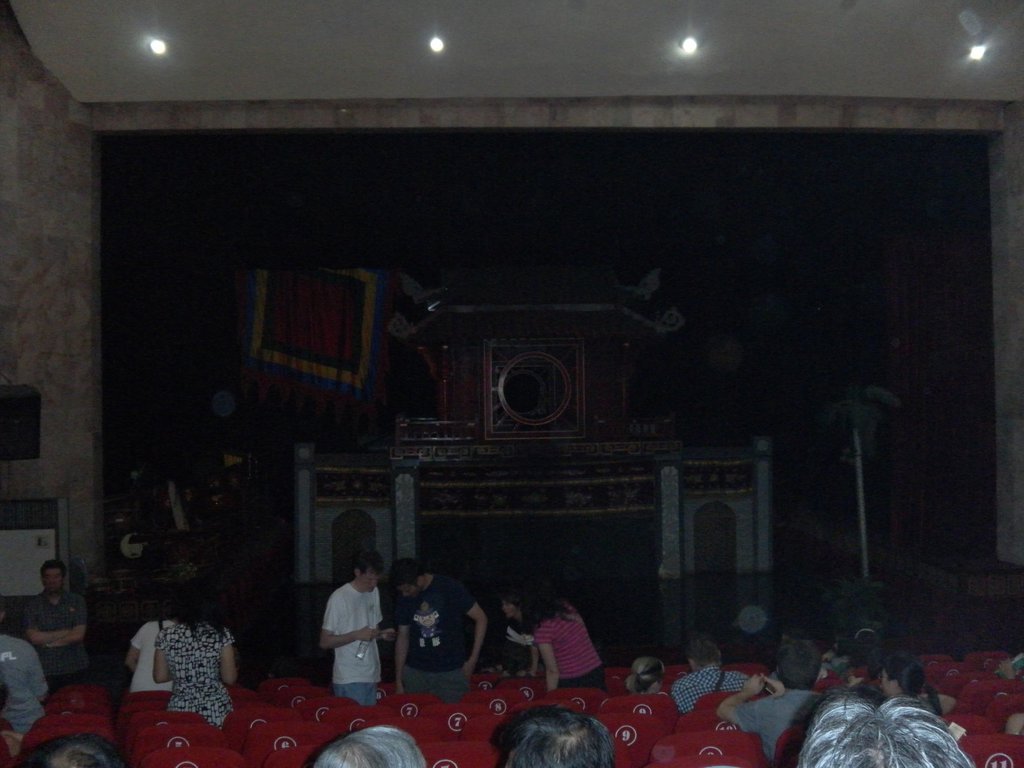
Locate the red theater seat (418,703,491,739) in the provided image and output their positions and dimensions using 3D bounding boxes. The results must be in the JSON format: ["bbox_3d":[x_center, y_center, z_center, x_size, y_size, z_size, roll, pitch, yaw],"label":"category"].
[{"bbox_3d":[-0.329,2.229,6.036,0.530,0.880,0.580,-1,-1,-3],"label":"red theater seat"}]

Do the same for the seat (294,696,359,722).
[{"bbox_3d":[-1.224,2.503,7.024,0.510,0.920,0.580,-1,-1,-1],"label":"seat"}]

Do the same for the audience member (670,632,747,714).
[{"bbox_3d":[1.184,2.065,6.169,0.500,1.200,0.700,-1,-1,-9],"label":"audience member"}]

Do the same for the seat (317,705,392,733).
[{"bbox_3d":[-0.864,2.236,6.009,0.530,0.880,0.580,-1,-1,-3],"label":"seat"}]

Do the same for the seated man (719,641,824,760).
[{"bbox_3d":[1.192,1.737,4.689,0.580,1.200,0.720,-1,-1,-12],"label":"seated man"}]

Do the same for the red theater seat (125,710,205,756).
[{"bbox_3d":[-2.003,2.350,6.240,0.510,0.920,0.580,-1,-1,1],"label":"red theater seat"}]

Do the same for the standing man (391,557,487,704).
[{"bbox_3d":[-0.506,2.080,7.270,0.620,1.718,0.420,-1,-1,17],"label":"standing man"}]

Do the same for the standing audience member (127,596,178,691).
[{"bbox_3d":[-2.572,2.350,7.636,0.450,1.530,0.360,-1,-1,5],"label":"standing audience member"}]

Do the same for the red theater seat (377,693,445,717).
[{"bbox_3d":[-0.672,2.491,7.043,0.510,0.920,0.580,-1,-1,-3],"label":"red theater seat"}]

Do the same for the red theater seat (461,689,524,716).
[{"bbox_3d":[-0.120,2.395,6.836,0.530,0.880,0.580,-1,-1,-3],"label":"red theater seat"}]

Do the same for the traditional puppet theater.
[{"bbox_3d":[0.271,0.554,14.195,6.050,4.300,2.500,-1,-1,-3],"label":"traditional puppet theater"}]

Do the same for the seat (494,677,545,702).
[{"bbox_3d":[0.100,2.637,7.888,0.510,0.920,0.580,-1,-1,-5],"label":"seat"}]

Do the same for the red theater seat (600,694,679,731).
[{"bbox_3d":[0.747,2.309,6.373,0.510,0.920,0.580,-1,-1,-7],"label":"red theater seat"}]

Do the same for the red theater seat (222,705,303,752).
[{"bbox_3d":[-1.398,2.242,5.988,0.530,0.880,0.580,-1,-1,-3],"label":"red theater seat"}]

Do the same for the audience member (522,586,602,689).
[{"bbox_3d":[0.384,2.189,7.363,0.600,1.479,0.480,-1,-1,6],"label":"audience member"}]

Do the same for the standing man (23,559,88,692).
[{"bbox_3d":[-3.516,2.213,7.985,0.520,1.730,0.360,0,-1,-14],"label":"standing man"}]

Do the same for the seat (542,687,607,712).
[{"bbox_3d":[0.416,2.479,7.128,0.510,0.920,0.580,-1,-1,-6],"label":"seat"}]

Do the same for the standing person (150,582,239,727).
[{"bbox_3d":[-1.959,2.011,6.448,0.520,1.568,0.380,-1,-1,0],"label":"standing person"}]

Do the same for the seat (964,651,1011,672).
[{"bbox_3d":[4.034,2.704,9.006,0.530,0.880,0.580,-1,-1,-3],"label":"seat"}]

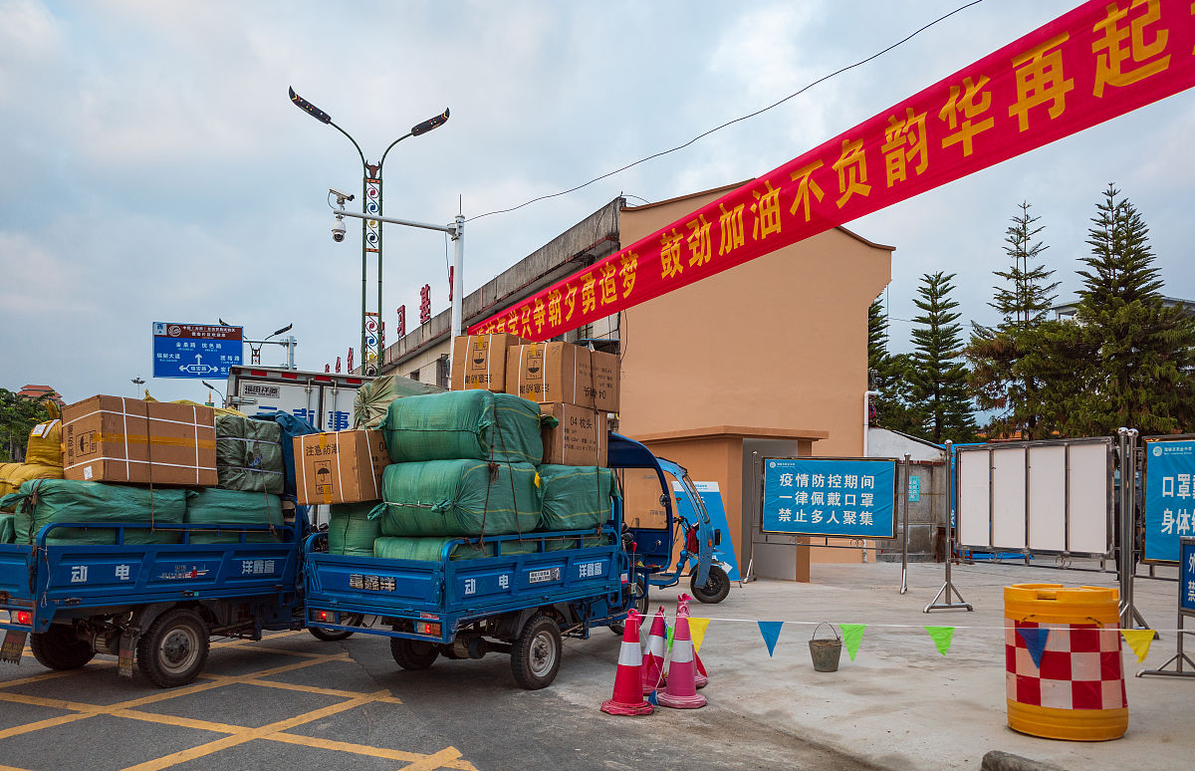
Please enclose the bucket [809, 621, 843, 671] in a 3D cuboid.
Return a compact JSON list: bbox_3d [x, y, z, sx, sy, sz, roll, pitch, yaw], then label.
[{"bbox_3d":[1.825,2.087,7.420,0.265,0.400,0.265,1,-6,0],"label":"bucket"}]

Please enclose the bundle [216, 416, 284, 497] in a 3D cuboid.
[{"bbox_3d":[-3.155,0.609,7.839,0.720,0.580,0.630,-4,-7,33],"label":"bundle"}]

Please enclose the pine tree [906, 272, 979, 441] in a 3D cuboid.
[{"bbox_3d":[12.890,0.815,34.467,2.900,10.200,2.900,1,-6,0],"label":"pine tree"}]

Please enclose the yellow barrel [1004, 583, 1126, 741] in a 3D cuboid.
[{"bbox_3d":[2.813,1.641,5.580,0.645,0.840,0.645,-3,-7,30],"label":"yellow barrel"}]

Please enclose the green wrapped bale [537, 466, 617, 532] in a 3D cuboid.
[{"bbox_3d":[-0.415,0.858,7.140,0.660,0.470,0.970,-3,-7,31],"label":"green wrapped bale"}]

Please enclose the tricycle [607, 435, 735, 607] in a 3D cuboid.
[{"bbox_3d":[0.620,1.761,10.571,1.100,1.850,2.500,-6,-9,44],"label":"tricycle"}]

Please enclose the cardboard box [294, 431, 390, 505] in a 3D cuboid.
[{"bbox_3d":[-1.705,0.590,6.790,0.535,0.470,0.800,-7,-4,24],"label":"cardboard box"}]

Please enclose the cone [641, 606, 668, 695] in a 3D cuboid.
[{"bbox_3d":[0.433,1.982,7.068,0.370,0.650,0.370,0,-6,0],"label":"cone"}]

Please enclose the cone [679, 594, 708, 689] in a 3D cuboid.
[{"bbox_3d":[0.630,1.840,6.720,0.355,0.640,0.355,1,-6,0],"label":"cone"}]

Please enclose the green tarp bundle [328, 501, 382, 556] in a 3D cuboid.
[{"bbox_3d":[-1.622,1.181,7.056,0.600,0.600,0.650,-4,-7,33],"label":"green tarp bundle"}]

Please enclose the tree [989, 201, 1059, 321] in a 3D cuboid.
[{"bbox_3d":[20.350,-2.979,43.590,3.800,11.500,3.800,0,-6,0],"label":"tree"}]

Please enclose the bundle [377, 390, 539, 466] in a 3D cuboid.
[{"bbox_3d":[-1.051,0.355,7.182,1.100,0.550,0.640,-4,-7,33],"label":"bundle"}]

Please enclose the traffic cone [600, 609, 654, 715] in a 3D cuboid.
[{"bbox_3d":[0.204,1.909,6.496,0.370,0.670,0.370,0,-6,0],"label":"traffic cone"}]

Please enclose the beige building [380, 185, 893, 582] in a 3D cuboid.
[{"bbox_3d":[-1.700,0.978,33.200,7.300,8.600,26.000,3,-7,-25],"label":"beige building"}]

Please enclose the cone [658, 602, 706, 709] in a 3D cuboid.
[{"bbox_3d":[0.601,1.929,6.676,0.360,0.670,0.360,0,-6,0],"label":"cone"}]

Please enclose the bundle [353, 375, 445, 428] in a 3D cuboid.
[{"bbox_3d":[-1.251,0.205,6.895,0.620,0.520,0.900,-3,-7,31],"label":"bundle"}]

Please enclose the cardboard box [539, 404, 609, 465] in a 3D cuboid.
[{"bbox_3d":[-0.356,0.427,7.731,0.535,0.470,0.800,-4,-7,32],"label":"cardboard box"}]

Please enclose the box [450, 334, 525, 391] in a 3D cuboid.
[{"bbox_3d":[-0.706,-0.123,7.570,0.500,0.445,0.850,-3,-7,31],"label":"box"}]

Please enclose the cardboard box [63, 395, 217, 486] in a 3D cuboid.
[{"bbox_3d":[-2.922,0.381,5.981,0.430,0.510,0.870,-7,-9,27],"label":"cardboard box"}]

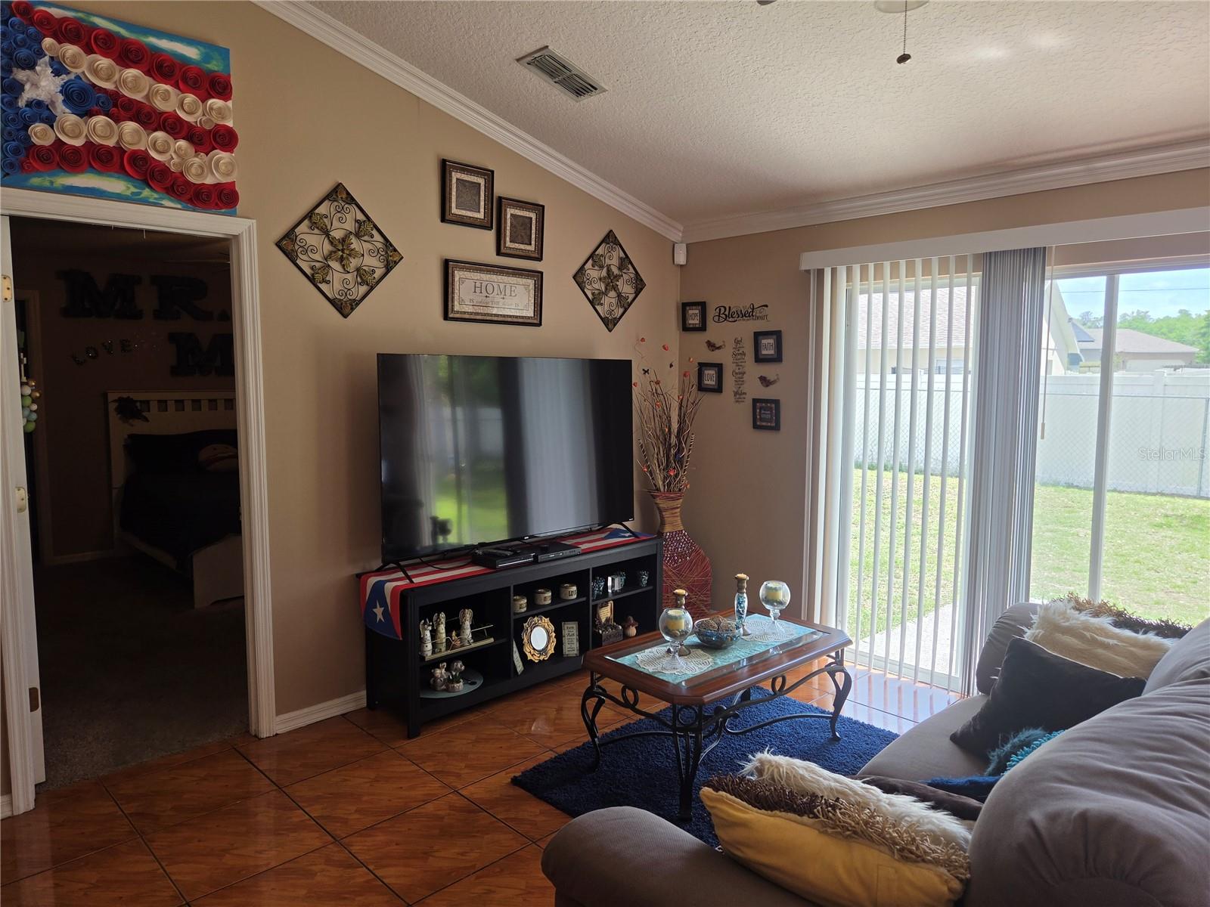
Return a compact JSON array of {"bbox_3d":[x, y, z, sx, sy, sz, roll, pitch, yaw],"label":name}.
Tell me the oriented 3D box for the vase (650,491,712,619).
[{"bbox_3d":[0.388,0.649,4.730,0.466,0.825,0.466,0,6,0],"label":"vase"}]

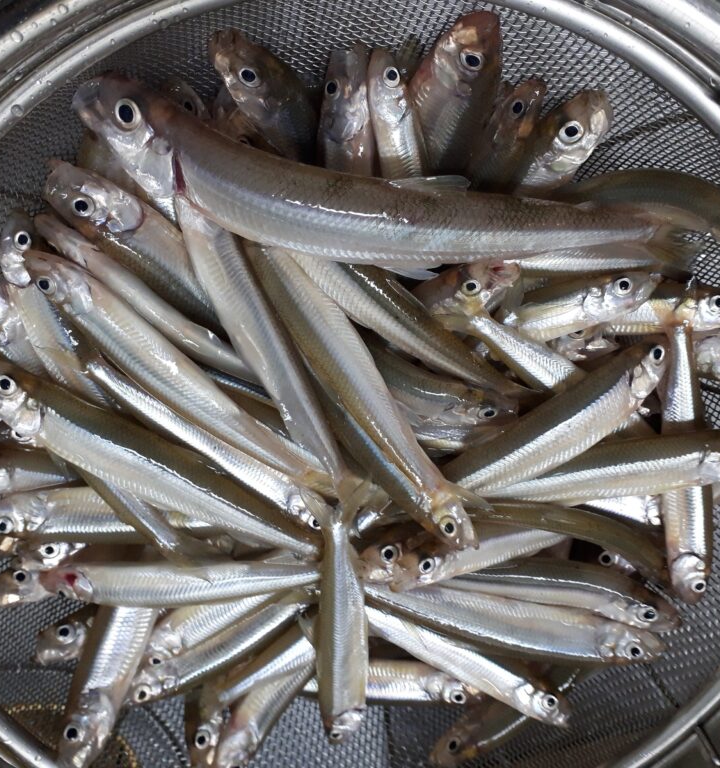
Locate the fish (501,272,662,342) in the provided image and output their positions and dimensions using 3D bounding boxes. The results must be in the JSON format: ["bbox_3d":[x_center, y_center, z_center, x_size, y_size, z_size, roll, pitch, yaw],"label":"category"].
[{"bbox_3d":[0.042,-0.016,0.241,0.093,0.013,0.017,-13,105,11],"label":"fish"}]

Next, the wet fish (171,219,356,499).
[{"bbox_3d":[-0.024,-0.009,0.209,0.016,0.011,0.113,-22,114,9],"label":"wet fish"}]

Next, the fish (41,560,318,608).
[{"bbox_3d":[-0.051,0.063,0.254,0.093,0.012,0.015,0,90,-7],"label":"fish"}]

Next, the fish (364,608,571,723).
[{"bbox_3d":[0.026,0.081,0.241,0.086,0.009,0.014,30,90,0],"label":"fish"}]

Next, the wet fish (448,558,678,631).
[{"bbox_3d":[0.060,0.073,0.272,0.097,0.013,0.017,9,124,-2],"label":"wet fish"}]

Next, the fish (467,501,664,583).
[{"bbox_3d":[0.052,0.049,0.238,0.087,0.011,0.015,16,140,2],"label":"fish"}]

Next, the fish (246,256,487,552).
[{"bbox_3d":[0.001,0.000,0.215,0.016,0.013,0.128,-47,114,-28],"label":"fish"}]

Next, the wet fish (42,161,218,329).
[{"bbox_3d":[-0.040,-0.020,0.229,0.112,0.015,0.021,44,69,-28],"label":"wet fish"}]

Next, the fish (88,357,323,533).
[{"bbox_3d":[-0.043,0.017,0.224,0.096,0.009,0.012,40,78,-21],"label":"fish"}]

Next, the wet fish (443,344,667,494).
[{"bbox_3d":[0.052,0.018,0.251,0.096,0.013,0.018,-36,121,18],"label":"wet fish"}]

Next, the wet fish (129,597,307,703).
[{"bbox_3d":[-0.039,0.078,0.237,0.067,0.007,0.011,-27,73,-9],"label":"wet fish"}]

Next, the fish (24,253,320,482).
[{"bbox_3d":[-0.043,0.001,0.213,0.106,0.011,0.014,41,81,-24],"label":"fish"}]

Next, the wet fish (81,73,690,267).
[{"bbox_3d":[0.014,-0.045,0.206,0.159,0.019,0.030,11,106,-11],"label":"wet fish"}]

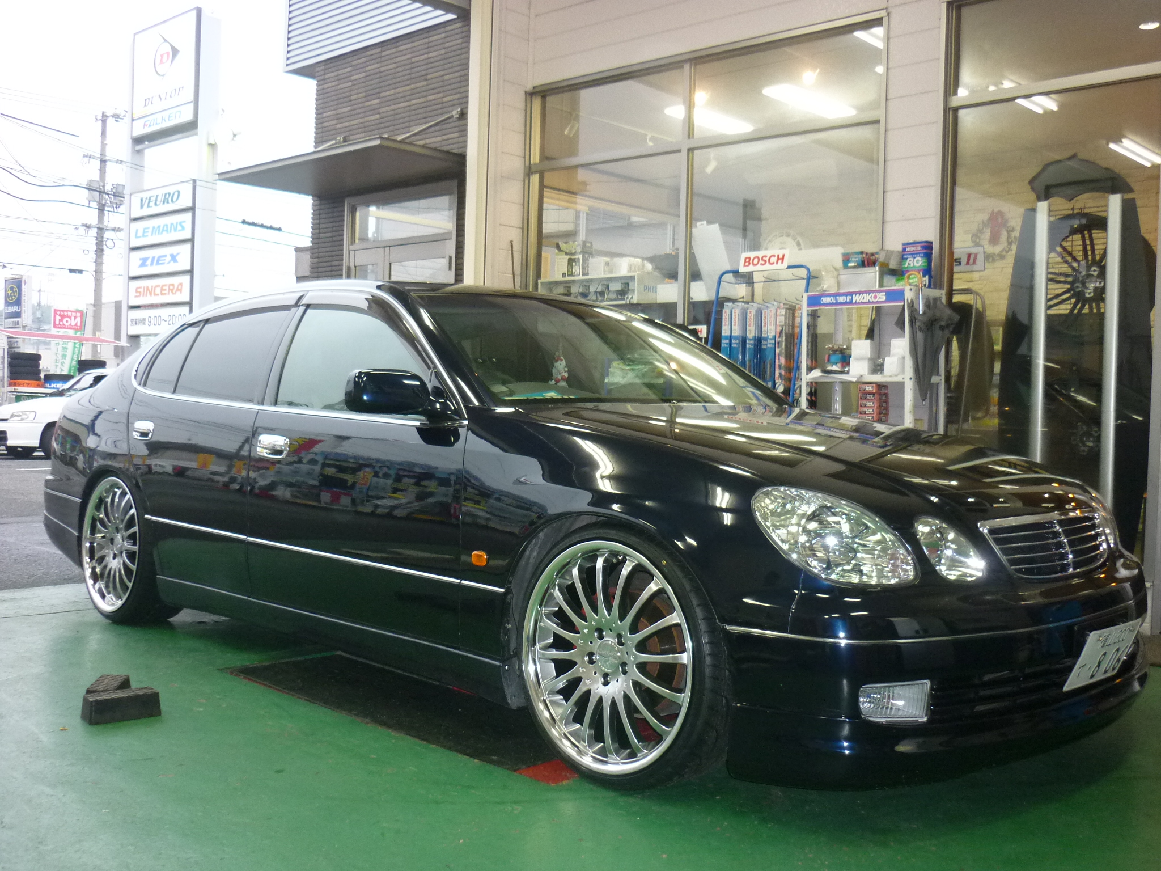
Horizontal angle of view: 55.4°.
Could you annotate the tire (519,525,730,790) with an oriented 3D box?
[{"bbox_3d":[0.136,0.538,2.734,0.632,0.630,0.240,2,1,44],"label":"tire"}]

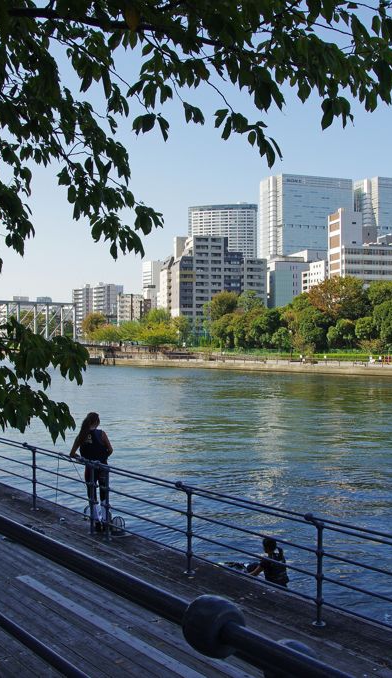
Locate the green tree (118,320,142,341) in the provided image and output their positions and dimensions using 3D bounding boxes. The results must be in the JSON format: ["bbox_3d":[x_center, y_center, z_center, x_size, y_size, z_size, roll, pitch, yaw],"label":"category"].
[{"bbox_3d":[-13.870,-1.251,148.000,5.950,5.210,5.950,0,0,-5],"label":"green tree"}]

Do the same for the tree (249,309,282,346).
[{"bbox_3d":[12.440,-1.450,127.020,6.300,8.020,6.000,0,-1,6],"label":"tree"}]

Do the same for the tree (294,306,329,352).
[{"bbox_3d":[19.044,-1.195,117.000,5.550,8.330,5.550,0,0,9],"label":"tree"}]

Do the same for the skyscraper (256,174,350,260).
[{"bbox_3d":[96.100,-68.000,624.000,66.000,140.000,46.000,0,0,-18],"label":"skyscraper"}]

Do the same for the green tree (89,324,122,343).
[{"bbox_3d":[-18.200,-0.900,143.000,6.900,4.200,6.200,0,0,-7],"label":"green tree"}]

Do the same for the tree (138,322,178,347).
[{"bbox_3d":[-7.399,-0.740,140.000,7.880,5.030,7.880,0,0,-3],"label":"tree"}]

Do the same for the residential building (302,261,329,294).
[{"bbox_3d":[56.500,-14.000,308.000,14.000,36.500,22.000,0,0,-13],"label":"residential building"}]

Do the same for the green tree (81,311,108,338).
[{"bbox_3d":[-22.900,-2.300,160.000,6.300,7.400,6.000,0,0,-8],"label":"green tree"}]

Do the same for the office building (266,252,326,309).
[{"bbox_3d":[49.400,-21.500,366.000,30.000,47.000,24.000,0,0,-18],"label":"office building"}]

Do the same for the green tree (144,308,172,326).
[{"bbox_3d":[-8.880,-2.240,168.030,7.000,9.960,6.800,0,-1,-3],"label":"green tree"}]

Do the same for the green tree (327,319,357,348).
[{"bbox_3d":[22.760,-0.390,111.010,4.800,5.620,4.600,0,-1,12],"label":"green tree"}]

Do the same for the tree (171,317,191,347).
[{"bbox_3d":[-2.700,-1.300,133.000,4.200,5.800,4.200,0,0,-1],"label":"tree"}]

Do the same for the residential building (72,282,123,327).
[{"bbox_3d":[-67.000,-16.500,478.000,38.000,37.000,16.000,0,0,41],"label":"residential building"}]

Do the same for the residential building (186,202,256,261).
[{"bbox_3d":[30.000,-70.000,760.000,73.000,144.000,34.000,0,0,9],"label":"residential building"}]

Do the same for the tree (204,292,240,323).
[{"bbox_3d":[5.740,-3.520,148.040,7.500,12.350,7.200,0,-1,2],"label":"tree"}]

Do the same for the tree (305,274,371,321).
[{"bbox_3d":[24.960,-4.450,126.050,11.300,14.010,10.500,0,-1,11],"label":"tree"}]

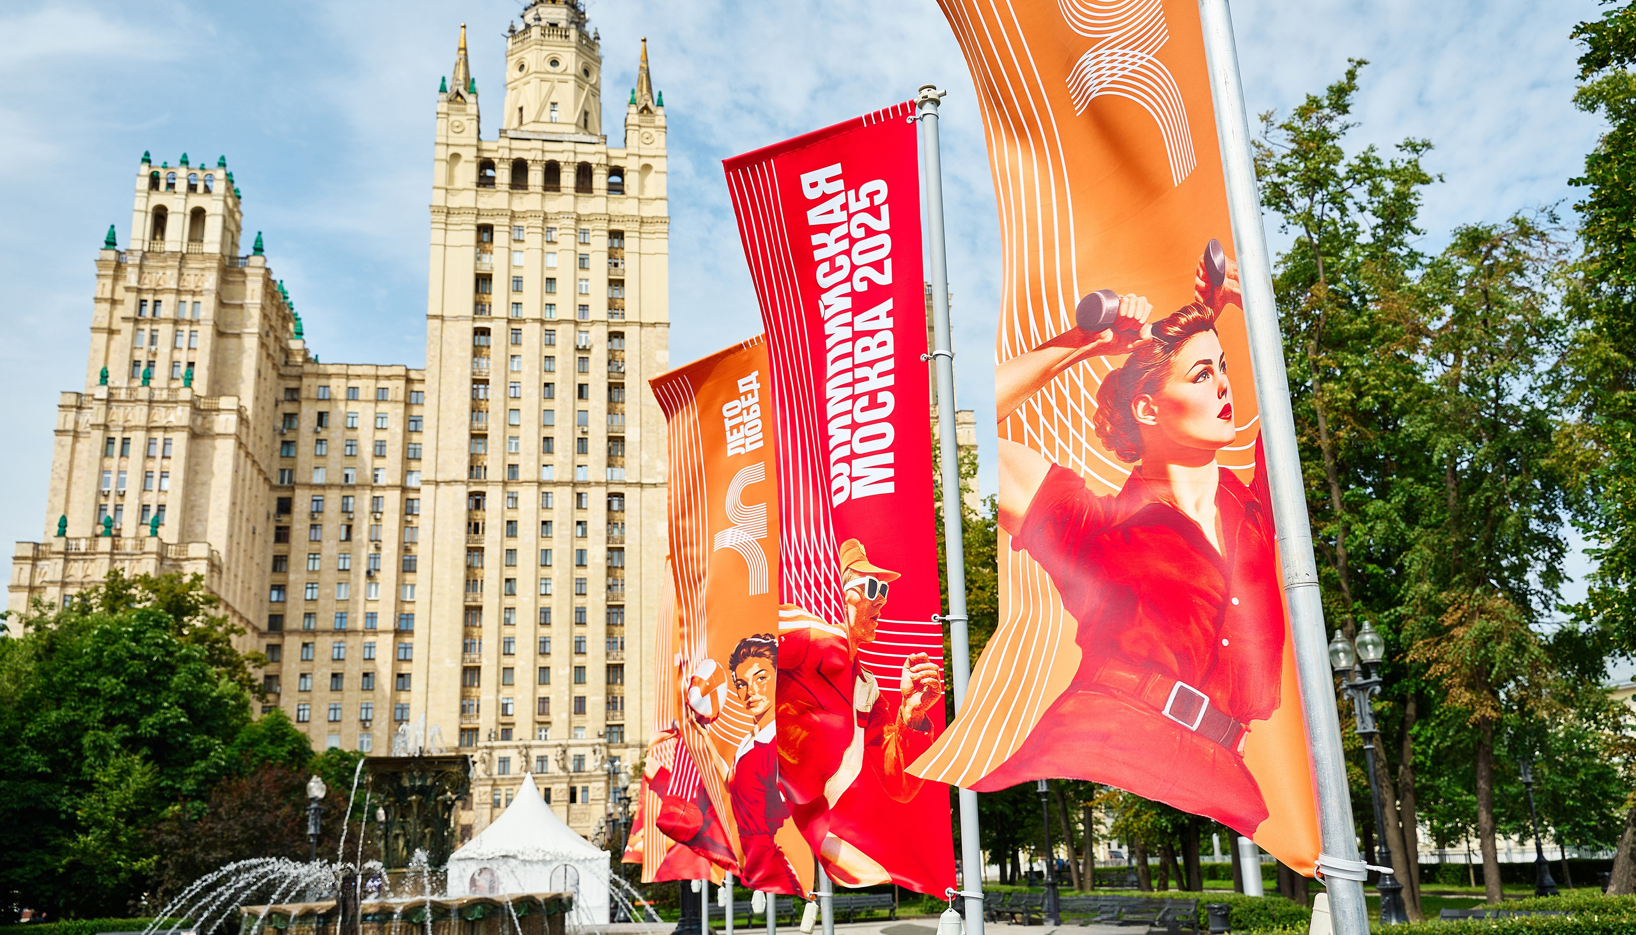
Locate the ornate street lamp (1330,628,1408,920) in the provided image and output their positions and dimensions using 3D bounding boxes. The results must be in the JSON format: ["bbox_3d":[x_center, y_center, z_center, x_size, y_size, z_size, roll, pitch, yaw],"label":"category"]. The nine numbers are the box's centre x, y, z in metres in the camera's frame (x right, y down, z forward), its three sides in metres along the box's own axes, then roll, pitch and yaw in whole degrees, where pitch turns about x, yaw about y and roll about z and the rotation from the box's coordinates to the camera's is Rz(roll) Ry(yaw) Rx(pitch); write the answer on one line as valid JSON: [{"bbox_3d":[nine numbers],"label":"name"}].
[{"bbox_3d":[8.794,5.075,21.044,0.550,5.200,1.100,7,-19,-27],"label":"ornate street lamp"}]

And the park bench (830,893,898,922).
[{"bbox_3d":[1.084,13.257,39.585,2.400,0.800,0.650,4,-18,-19],"label":"park bench"}]

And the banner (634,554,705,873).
[{"bbox_3d":[-1.142,2.072,11.409,0.850,2.950,0.400,-16,-21,38],"label":"banner"}]

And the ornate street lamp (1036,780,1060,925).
[{"bbox_3d":[5.886,9.249,34.330,0.600,5.100,0.950,7,-19,-27],"label":"ornate street lamp"}]

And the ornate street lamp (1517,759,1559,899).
[{"bbox_3d":[21.652,10.414,40.030,0.600,5.100,0.950,7,-19,-27],"label":"ornate street lamp"}]

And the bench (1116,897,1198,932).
[{"bbox_3d":[7.559,9.962,29.415,0.650,0.800,2.300,2,-17,-14],"label":"bench"}]

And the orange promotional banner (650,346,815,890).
[{"bbox_3d":[-0.463,0.758,7.103,0.880,2.950,0.350,-10,-18,25],"label":"orange promotional banner"}]

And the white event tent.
[{"bbox_3d":[-9.741,12.878,44.235,5.000,5.000,5.000,2,-17,-14],"label":"white event tent"}]

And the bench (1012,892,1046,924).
[{"bbox_3d":[5.165,11.335,33.915,0.650,0.800,2.300,2,-17,-14],"label":"bench"}]

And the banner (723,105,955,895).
[{"bbox_3d":[0.011,0.063,4.927,0.860,2.950,0.320,-9,-18,21],"label":"banner"}]

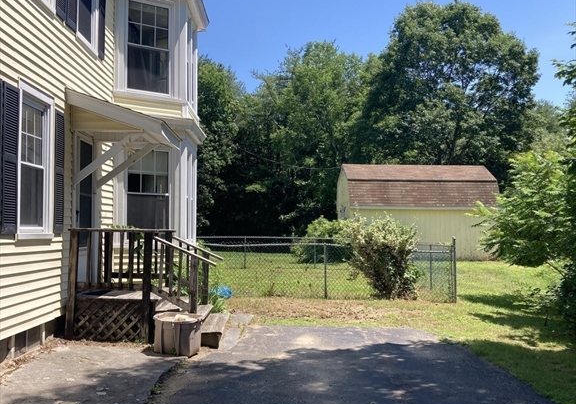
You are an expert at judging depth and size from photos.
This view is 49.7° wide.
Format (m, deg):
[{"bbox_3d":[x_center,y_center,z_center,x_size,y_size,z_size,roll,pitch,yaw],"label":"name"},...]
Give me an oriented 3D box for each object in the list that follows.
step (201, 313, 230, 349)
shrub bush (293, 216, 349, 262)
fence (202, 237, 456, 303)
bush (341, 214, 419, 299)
[{"bbox_3d":[-1.060,1.850,9.050,0.330,0.200,1.900,0,-3,-1],"label":"step"},{"bbox_3d":[1.543,1.630,27.000,2.700,2.050,2.400,0,-3,-1],"label":"shrub bush"},{"bbox_3d":[0.881,1.527,13.850,5.600,1.360,0.120,0,-3,-1],"label":"fence"},{"bbox_3d":[2.003,1.204,13.600,1.720,1.850,1.600,0,-3,-1],"label":"bush"}]

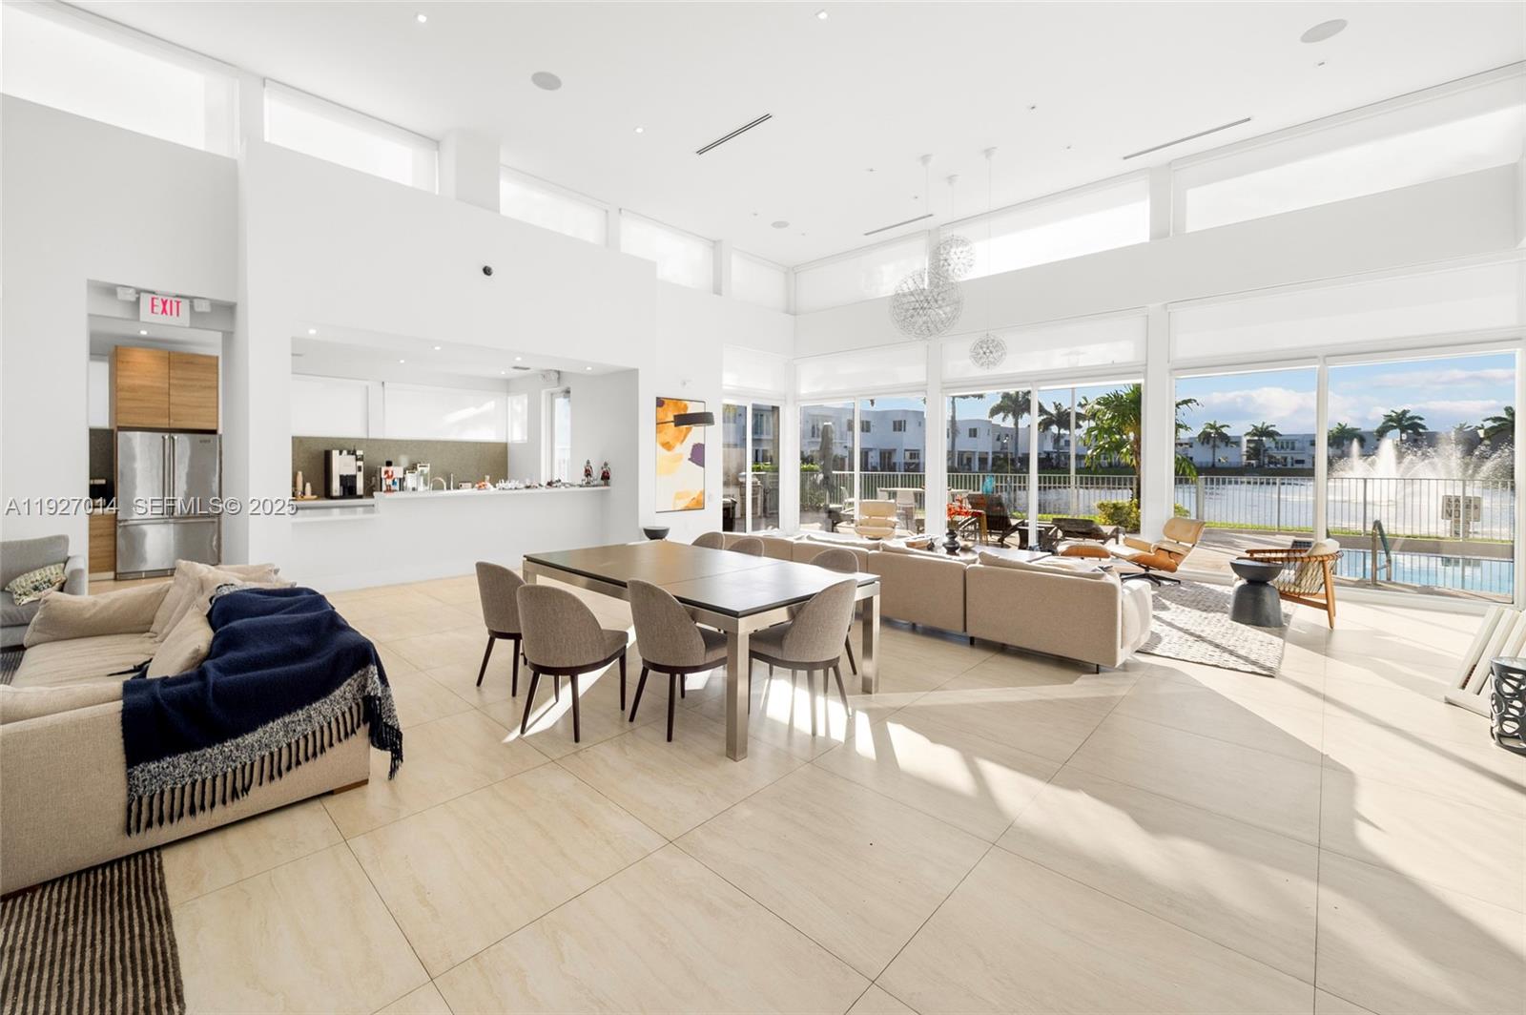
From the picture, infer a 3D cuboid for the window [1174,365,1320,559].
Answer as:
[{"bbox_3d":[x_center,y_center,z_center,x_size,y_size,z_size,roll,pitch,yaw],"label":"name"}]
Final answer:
[{"bbox_3d":[5.701,-0.399,7.051,1.360,2.500,0.100,4,6,42],"label":"window"}]

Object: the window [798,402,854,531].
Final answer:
[{"bbox_3d":[1.196,-0.725,11.415,1.360,2.500,0.100,3,4,43],"label":"window"}]

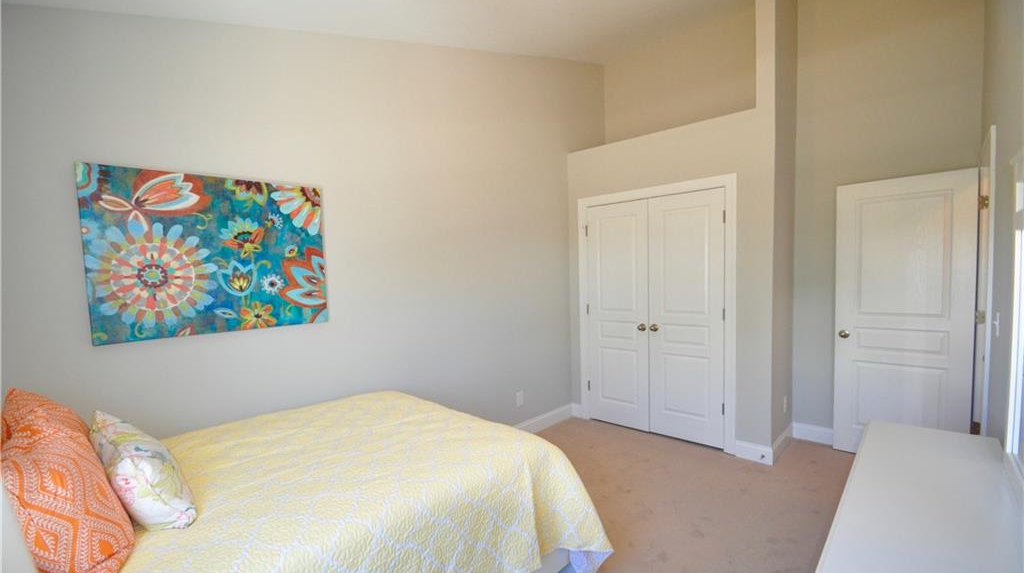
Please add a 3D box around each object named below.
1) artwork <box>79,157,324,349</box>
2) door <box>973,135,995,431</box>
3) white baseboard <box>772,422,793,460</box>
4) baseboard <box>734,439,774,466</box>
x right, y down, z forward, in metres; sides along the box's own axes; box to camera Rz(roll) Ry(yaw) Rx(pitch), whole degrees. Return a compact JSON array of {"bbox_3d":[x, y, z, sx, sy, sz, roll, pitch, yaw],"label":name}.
[{"bbox_3d":[-1.432,-0.154,2.118,0.037,0.756,0.983,1,4,43],"label":"artwork"},{"bbox_3d":[2.756,0.250,2.448,0.100,2.124,0.940,1,4,43],"label":"door"},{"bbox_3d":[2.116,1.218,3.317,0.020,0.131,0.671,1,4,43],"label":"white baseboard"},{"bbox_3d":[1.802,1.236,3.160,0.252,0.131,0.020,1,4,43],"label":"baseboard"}]

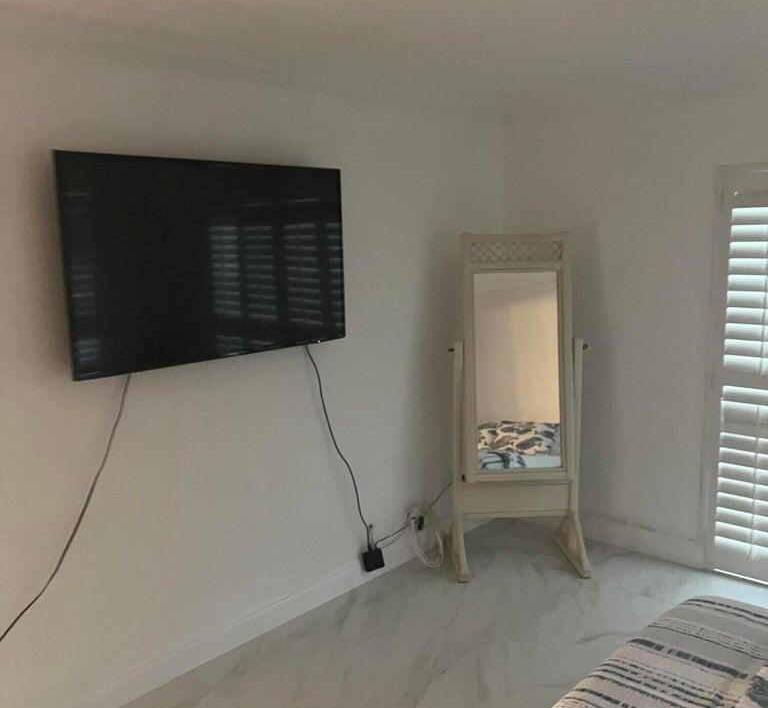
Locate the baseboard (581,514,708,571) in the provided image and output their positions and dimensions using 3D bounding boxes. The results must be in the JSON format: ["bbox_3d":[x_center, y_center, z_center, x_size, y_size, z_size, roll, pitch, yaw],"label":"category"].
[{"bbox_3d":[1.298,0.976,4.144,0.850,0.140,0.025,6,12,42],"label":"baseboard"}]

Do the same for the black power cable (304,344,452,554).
[{"bbox_3d":[0.024,0.422,3.800,0.060,1.075,1.042,6,12,42],"label":"black power cable"}]

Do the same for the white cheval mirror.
[{"bbox_3d":[0.674,0.242,3.919,0.671,1.692,0.527,-2,9,-3],"label":"white cheval mirror"}]

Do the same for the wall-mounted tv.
[{"bbox_3d":[-0.626,-0.359,2.957,0.060,0.733,1.269,6,12,42],"label":"wall-mounted tv"}]

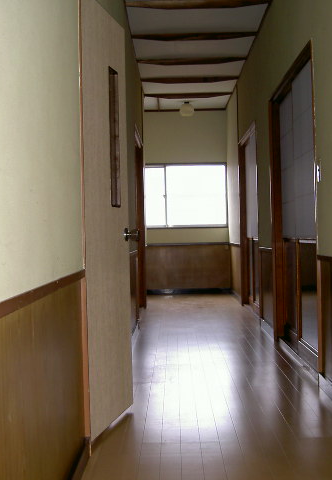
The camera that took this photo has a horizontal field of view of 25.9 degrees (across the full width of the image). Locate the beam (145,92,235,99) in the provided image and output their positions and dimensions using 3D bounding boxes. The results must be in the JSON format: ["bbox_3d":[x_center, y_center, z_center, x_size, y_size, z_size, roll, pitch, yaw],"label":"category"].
[{"bbox_3d":[0.287,-1.825,9.112,1.115,0.050,0.050,-1,0,0],"label":"beam"}]

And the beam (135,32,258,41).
[{"bbox_3d":[0.257,-1.808,6.432,1.112,0.050,0.050,-1,0,0],"label":"beam"}]

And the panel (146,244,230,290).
[{"bbox_3d":[0.322,0.381,10.245,1.199,0.662,0.030,-1,0,0],"label":"panel"}]

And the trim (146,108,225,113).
[{"bbox_3d":[0.276,-1.844,10.232,1.157,0.041,0.030,-1,0,0],"label":"trim"}]

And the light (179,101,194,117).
[{"bbox_3d":[0.284,-1.750,9.658,0.195,0.200,0.195,-1,0,0],"label":"light"}]

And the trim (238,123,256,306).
[{"bbox_3d":[0.920,-0.177,7.642,0.120,1.905,1.700,-1,0,0],"label":"trim"}]

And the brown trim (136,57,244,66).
[{"bbox_3d":[0.261,-1.813,7.292,1.110,0.050,0.050,-1,0,0],"label":"brown trim"}]

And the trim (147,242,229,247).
[{"bbox_3d":[0.315,0.066,10.243,1.184,0.043,0.030,-1,0,0],"label":"trim"}]

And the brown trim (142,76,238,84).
[{"bbox_3d":[0.271,-1.819,8.212,1.110,0.050,0.050,-1,0,0],"label":"brown trim"}]

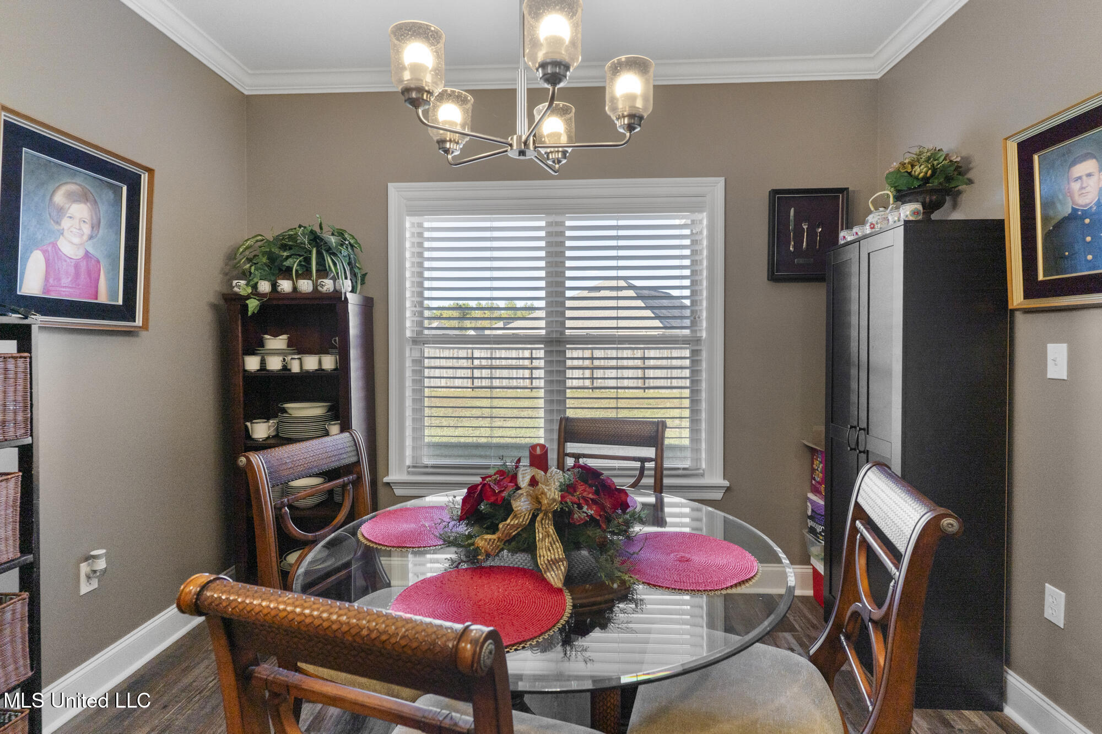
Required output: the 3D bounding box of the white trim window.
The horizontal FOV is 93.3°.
[{"bbox_3d":[0.016,-0.144,2.804,1.834,1.708,0.110,0,2,3],"label":"white trim window"}]

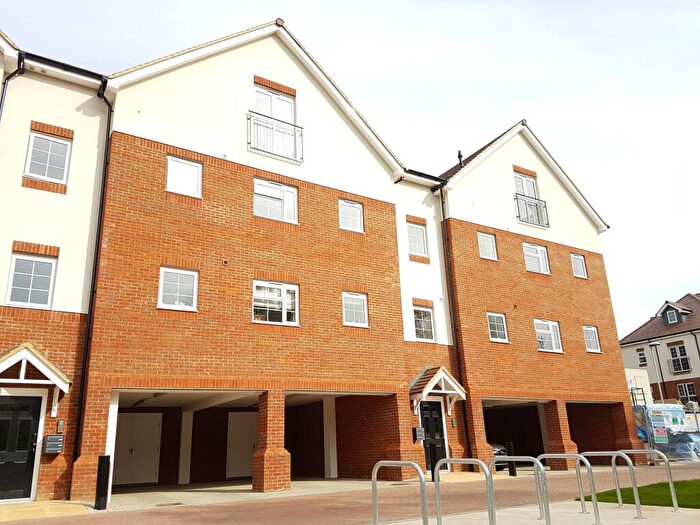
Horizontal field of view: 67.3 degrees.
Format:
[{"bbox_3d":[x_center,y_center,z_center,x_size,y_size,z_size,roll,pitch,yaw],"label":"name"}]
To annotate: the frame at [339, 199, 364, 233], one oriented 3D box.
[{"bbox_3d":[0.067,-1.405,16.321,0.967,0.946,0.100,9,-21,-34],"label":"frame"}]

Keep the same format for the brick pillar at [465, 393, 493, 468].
[{"bbox_3d":[3.968,5.297,16.409,0.620,2.200,0.520,9,-20,-32],"label":"brick pillar"}]

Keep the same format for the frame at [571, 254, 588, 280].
[{"bbox_3d":[9.168,0.173,21.017,0.870,0.952,0.090,9,-21,-31],"label":"frame"}]

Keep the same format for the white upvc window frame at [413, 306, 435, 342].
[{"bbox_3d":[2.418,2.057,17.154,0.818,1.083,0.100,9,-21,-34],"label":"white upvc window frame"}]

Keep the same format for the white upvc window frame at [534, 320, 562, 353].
[{"bbox_3d":[7.115,2.653,18.827,1.344,1.116,0.090,9,-21,-31],"label":"white upvc window frame"}]

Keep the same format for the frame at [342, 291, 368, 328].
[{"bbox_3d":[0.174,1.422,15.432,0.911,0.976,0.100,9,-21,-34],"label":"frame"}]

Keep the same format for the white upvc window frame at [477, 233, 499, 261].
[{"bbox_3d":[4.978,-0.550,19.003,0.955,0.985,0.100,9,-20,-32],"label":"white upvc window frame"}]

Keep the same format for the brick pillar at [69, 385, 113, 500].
[{"bbox_3d":[-5.288,3.646,10.735,0.600,2.120,0.520,9,-21,-34],"label":"brick pillar"}]

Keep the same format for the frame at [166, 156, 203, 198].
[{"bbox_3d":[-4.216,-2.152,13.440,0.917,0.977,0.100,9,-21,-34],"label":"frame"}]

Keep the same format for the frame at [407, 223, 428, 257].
[{"bbox_3d":[2.261,-0.732,17.675,0.790,1.019,0.090,10,-21,-33],"label":"frame"}]

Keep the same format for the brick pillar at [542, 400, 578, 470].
[{"bbox_3d":[7.195,5.903,17.968,0.690,2.180,0.690,9,-21,-31],"label":"brick pillar"}]

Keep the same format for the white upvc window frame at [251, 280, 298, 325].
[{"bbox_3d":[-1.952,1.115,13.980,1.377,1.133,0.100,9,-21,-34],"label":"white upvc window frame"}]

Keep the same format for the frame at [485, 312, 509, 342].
[{"bbox_3d":[4.953,2.198,17.580,0.870,0.946,0.090,9,-21,-31],"label":"frame"}]

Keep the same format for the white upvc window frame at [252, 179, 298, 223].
[{"bbox_3d":[-2.018,-1.660,14.474,1.342,1.082,0.090,10,-21,-33],"label":"white upvc window frame"}]

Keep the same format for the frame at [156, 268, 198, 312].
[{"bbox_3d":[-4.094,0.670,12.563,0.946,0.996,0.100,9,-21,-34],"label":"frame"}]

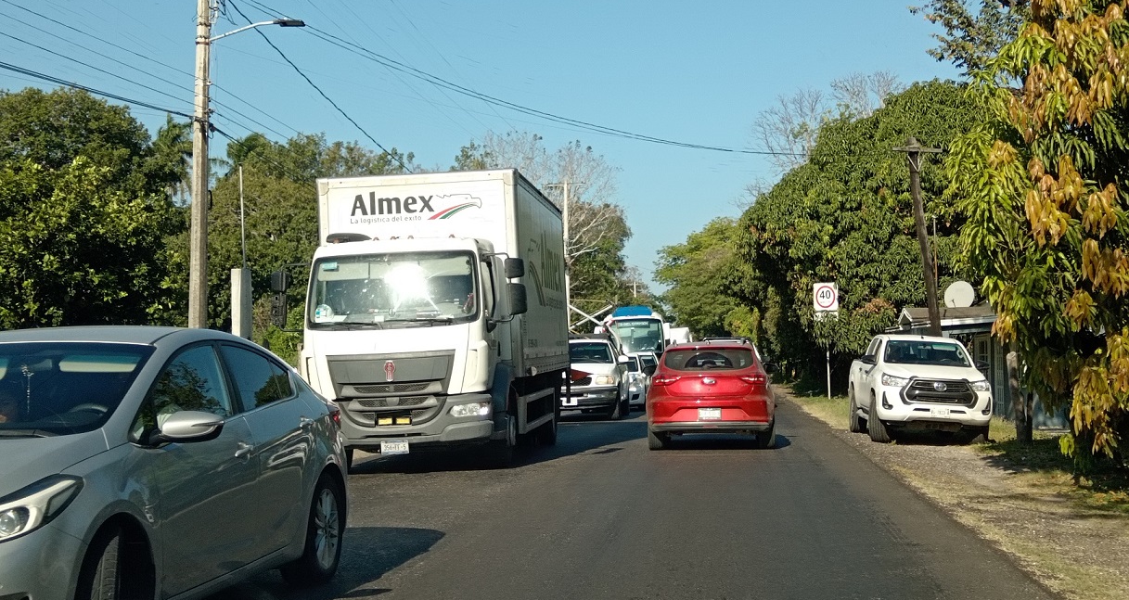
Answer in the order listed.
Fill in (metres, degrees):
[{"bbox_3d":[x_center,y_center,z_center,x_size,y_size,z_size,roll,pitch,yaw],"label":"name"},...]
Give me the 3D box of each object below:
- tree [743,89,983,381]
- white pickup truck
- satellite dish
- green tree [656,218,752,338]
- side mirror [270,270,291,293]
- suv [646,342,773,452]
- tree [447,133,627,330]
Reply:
[{"bbox_3d":[9.000,-1.840,44.000,8.000,9.200,7.600,-1,-2,6],"label":"tree"},{"bbox_3d":[6.190,1.540,26.450,1.840,1.820,5.320,1,-2,5],"label":"white pickup truck"},{"bbox_3d":[9.339,-0.077,35.500,0.700,0.730,0.270,-2,-15,25],"label":"satellite dish"},{"bbox_3d":[7.500,-0.160,72.000,6.600,7.600,6.600,-1,-2,6],"label":"green tree"},{"bbox_3d":[-3.213,-0.210,17.000,0.235,0.240,0.130,-2,-2,9],"label":"side mirror"},{"bbox_3d":[2.140,1.320,21.950,1.770,1.560,4.220,0,-2,6],"label":"suv"},{"bbox_3d":[-1.130,-2.100,70.000,8.500,11.500,8.000,-1,-2,6],"label":"tree"}]

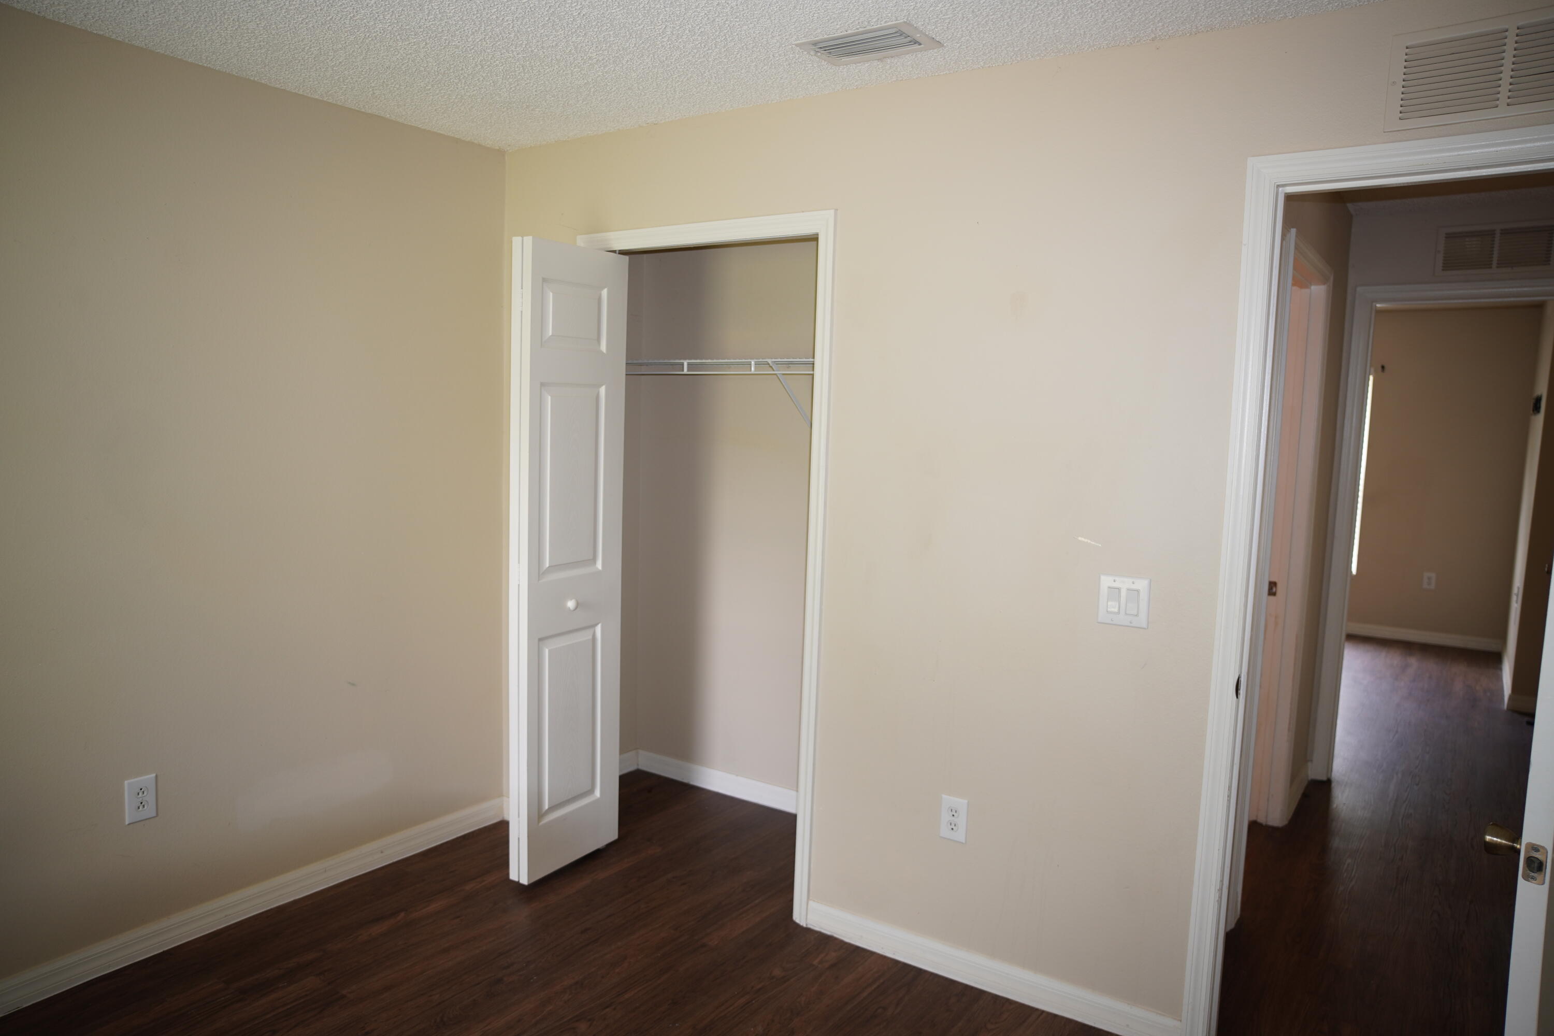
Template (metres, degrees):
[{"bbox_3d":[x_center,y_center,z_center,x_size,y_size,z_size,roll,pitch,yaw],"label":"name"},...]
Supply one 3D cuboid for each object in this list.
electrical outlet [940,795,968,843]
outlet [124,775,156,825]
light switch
[{"bbox_3d":[0.478,0.818,2.569,0.074,0.120,0.010,5,7,31],"label":"electrical outlet"},{"bbox_3d":[-1.684,0.748,2.501,0.010,0.119,0.074,6,7,35],"label":"outlet"},{"bbox_3d":[0.839,0.203,2.294,0.119,0.120,0.012,5,7,31],"label":"light switch"}]

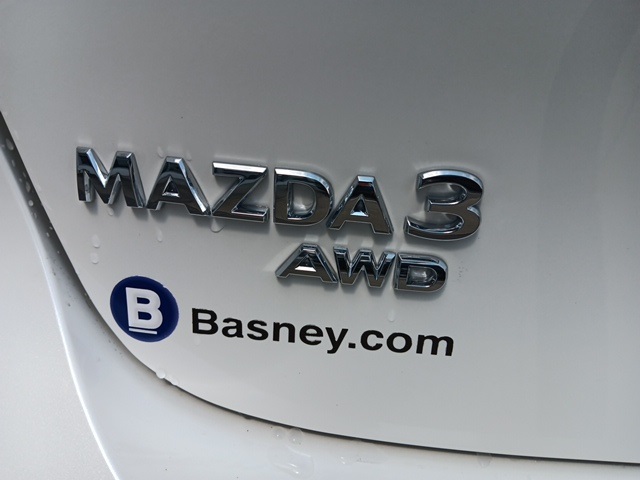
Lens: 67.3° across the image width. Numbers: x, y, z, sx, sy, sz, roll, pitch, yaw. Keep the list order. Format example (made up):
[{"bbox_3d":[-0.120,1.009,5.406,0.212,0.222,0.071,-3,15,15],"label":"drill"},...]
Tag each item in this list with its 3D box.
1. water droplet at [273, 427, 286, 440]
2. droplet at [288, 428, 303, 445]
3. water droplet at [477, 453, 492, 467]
[{"bbox_3d":[-0.020,0.094,0.235,0.007,0.007,0.003,6,19,5],"label":"water droplet"},{"bbox_3d":[-0.012,0.096,0.234,0.007,0.007,0.003,6,19,5],"label":"droplet"},{"bbox_3d":[0.077,0.103,0.226,0.007,0.006,0.003,6,19,5],"label":"water droplet"}]

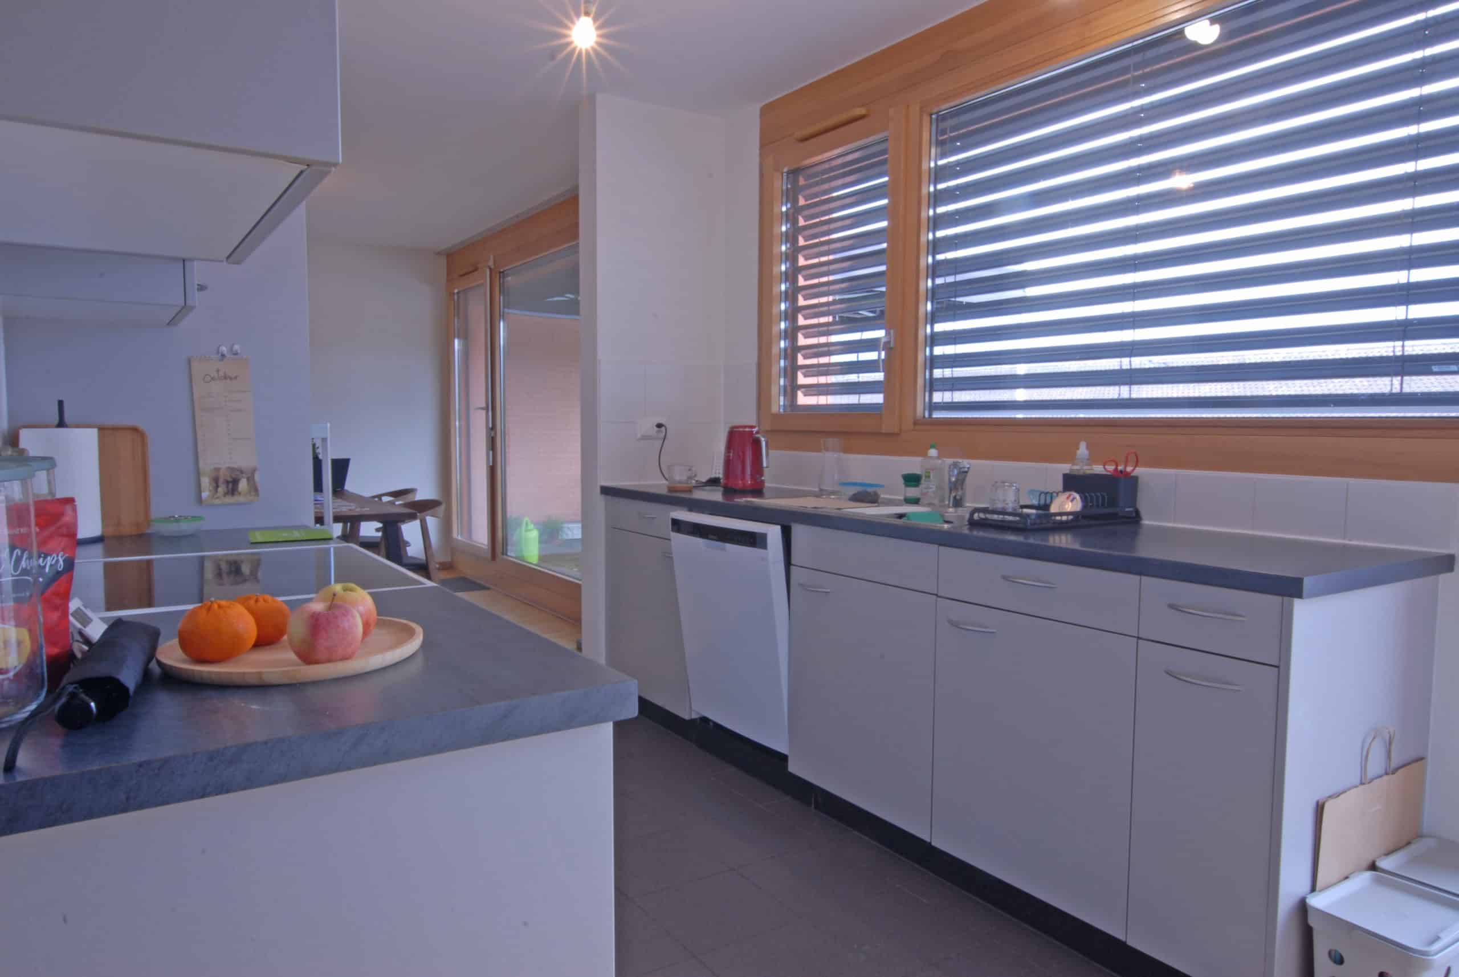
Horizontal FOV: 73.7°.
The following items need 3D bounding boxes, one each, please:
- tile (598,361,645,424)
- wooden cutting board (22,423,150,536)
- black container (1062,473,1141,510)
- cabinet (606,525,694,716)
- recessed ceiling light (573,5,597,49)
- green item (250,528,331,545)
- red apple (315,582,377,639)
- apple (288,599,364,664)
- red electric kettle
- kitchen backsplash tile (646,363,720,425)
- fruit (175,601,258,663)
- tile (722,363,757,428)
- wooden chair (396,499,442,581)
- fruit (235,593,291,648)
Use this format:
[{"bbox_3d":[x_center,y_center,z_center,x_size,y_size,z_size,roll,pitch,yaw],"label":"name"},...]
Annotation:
[{"bbox_3d":[-0.437,-0.388,3.965,0.207,0.238,0.010,-2,5,-33],"label":"tile"},{"bbox_3d":[-1.405,-0.016,2.122,0.245,0.247,0.026,-2,0,-34],"label":"wooden cutting board"},{"bbox_3d":[0.981,0.015,2.581,0.085,0.105,0.175,-2,5,-33],"label":"black container"},{"bbox_3d":[-0.073,0.475,3.802,0.570,0.626,0.623,-2,5,-33],"label":"cabinet"},{"bbox_3d":[-0.363,-1.153,2.440,0.060,0.105,0.060,0,4,0],"label":"recessed ceiling light"},{"bbox_3d":[-0.997,0.106,2.203,0.165,0.008,0.207,-2,5,-29],"label":"green item"},{"bbox_3d":[-0.441,0.142,1.121,0.071,0.068,0.071,-2,5,-33],"label":"red apple"},{"bbox_3d":[-0.424,0.151,1.024,0.072,0.069,0.072,-2,5,-33],"label":"apple"},{"bbox_3d":[0.066,-0.116,3.701,0.210,0.248,0.162,4,5,43],"label":"red electric kettle"},{"bbox_3d":[-0.192,-0.400,4.126,0.373,0.245,0.010,-2,5,-33],"label":"kitchen backsplash tile"},{"bbox_3d":[-0.543,0.152,1.035,0.073,0.064,0.073,-2,5,-33],"label":"fruit"},{"bbox_3d":[0.049,-0.401,4.130,0.010,0.255,0.260,-2,5,-33],"label":"tile"},{"bbox_3d":[-1.712,0.442,5.003,0.520,0.740,0.540,-2,5,-33],"label":"wooden chair"},{"bbox_3d":[-0.534,0.150,1.104,0.064,0.058,0.064,-2,5,-33],"label":"fruit"}]

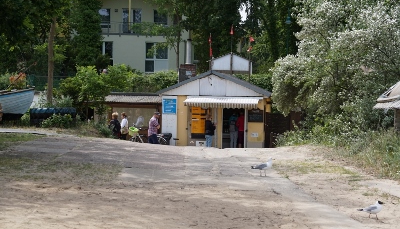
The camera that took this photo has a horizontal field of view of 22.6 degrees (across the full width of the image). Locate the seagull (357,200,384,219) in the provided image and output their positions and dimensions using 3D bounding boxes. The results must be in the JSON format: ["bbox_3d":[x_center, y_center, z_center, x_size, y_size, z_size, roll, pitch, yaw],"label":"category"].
[{"bbox_3d":[2.217,1.249,13.000,0.365,0.250,0.130,0,1,5],"label":"seagull"}]

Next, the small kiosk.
[{"bbox_3d":[0.630,-0.060,42.600,4.700,3.500,4.200,0,1,0],"label":"small kiosk"}]

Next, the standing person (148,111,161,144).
[{"bbox_3d":[-1.730,0.780,38.300,0.440,1.720,0.500,0,1,-6],"label":"standing person"}]

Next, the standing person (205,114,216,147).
[{"bbox_3d":[0.440,0.824,40.200,0.420,1.680,0.480,0,1,-22],"label":"standing person"}]

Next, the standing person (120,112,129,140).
[{"bbox_3d":[-2.900,0.760,38.600,0.340,1.670,0.460,0,1,18],"label":"standing person"}]

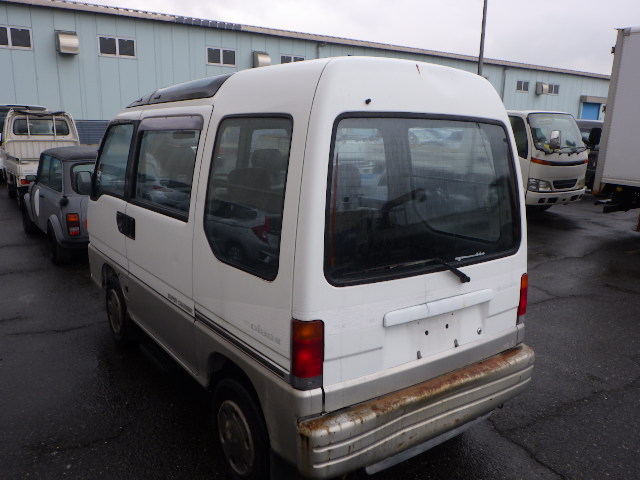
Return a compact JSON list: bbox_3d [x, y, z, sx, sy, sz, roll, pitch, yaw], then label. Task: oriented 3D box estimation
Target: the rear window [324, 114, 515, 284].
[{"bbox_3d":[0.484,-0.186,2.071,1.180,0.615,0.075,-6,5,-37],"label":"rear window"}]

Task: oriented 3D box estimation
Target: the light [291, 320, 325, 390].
[{"bbox_3d":[-0.039,0.396,1.783,0.090,0.245,0.090,-6,14,-37],"label":"light"}]

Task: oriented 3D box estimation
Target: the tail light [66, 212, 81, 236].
[{"bbox_3d":[-2.605,-0.158,5.460,0.110,0.225,0.060,-4,13,-29],"label":"tail light"}]

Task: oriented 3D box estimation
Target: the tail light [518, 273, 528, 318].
[{"bbox_3d":[0.979,0.281,2.552,0.090,0.245,0.090,-6,14,-37],"label":"tail light"}]

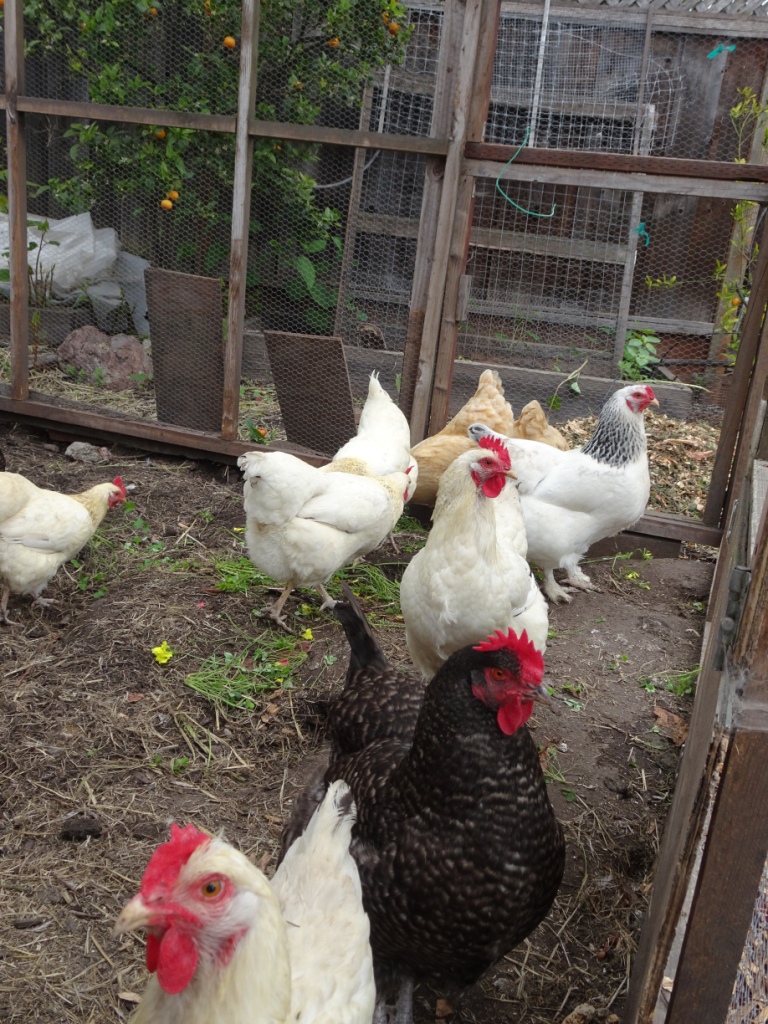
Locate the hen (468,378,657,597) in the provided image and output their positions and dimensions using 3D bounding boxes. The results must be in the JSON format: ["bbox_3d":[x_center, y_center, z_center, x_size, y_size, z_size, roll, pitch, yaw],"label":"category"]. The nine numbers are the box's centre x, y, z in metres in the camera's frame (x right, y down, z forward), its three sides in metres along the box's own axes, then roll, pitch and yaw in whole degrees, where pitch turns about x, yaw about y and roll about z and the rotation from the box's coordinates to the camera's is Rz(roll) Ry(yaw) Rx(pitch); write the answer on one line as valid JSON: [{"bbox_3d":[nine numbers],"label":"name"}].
[{"bbox_3d":[0.376,-0.035,1.922,0.375,0.430,0.190,11,19,14],"label":"hen"}]

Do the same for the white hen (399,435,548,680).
[{"bbox_3d":[0.143,0.114,1.402,0.200,0.430,0.340,14,20,22],"label":"white hen"}]

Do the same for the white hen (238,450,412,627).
[{"bbox_3d":[-0.114,0.014,1.778,0.390,0.330,0.190,-4,21,-28],"label":"white hen"}]

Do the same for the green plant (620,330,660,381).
[{"bbox_3d":[0.881,-0.537,3.250,0.140,0.180,0.140,6,18,0],"label":"green plant"}]

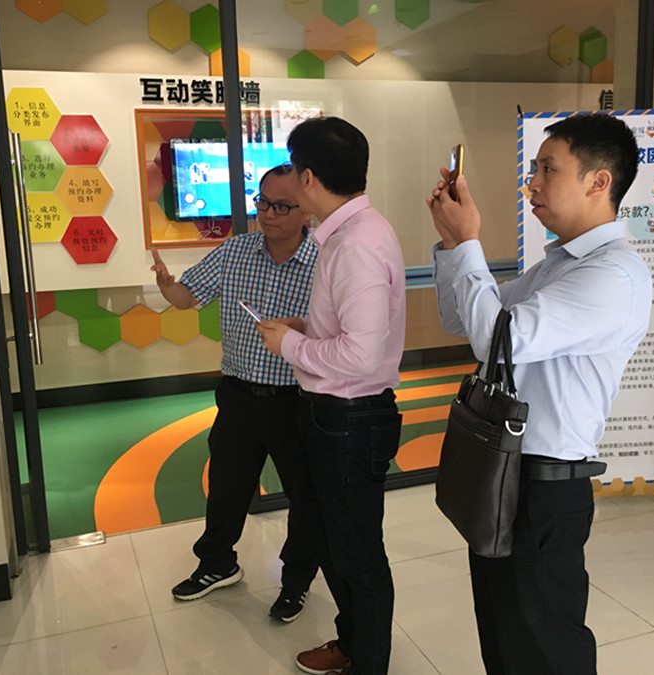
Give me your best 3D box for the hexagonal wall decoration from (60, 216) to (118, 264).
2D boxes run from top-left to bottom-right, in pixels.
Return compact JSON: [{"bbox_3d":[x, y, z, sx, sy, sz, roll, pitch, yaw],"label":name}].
[{"bbox_3d":[-1.688,-0.689,5.370,0.394,0.341,0.025,-5,11,-19],"label":"hexagonal wall decoration"}]

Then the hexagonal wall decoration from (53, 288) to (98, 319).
[{"bbox_3d":[-1.885,-0.305,5.673,0.305,0.352,0.025,-5,11,-19],"label":"hexagonal wall decoration"}]

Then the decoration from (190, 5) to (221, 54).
[{"bbox_3d":[-0.919,-2.423,5.916,0.320,0.370,0.025,-6,10,-19],"label":"decoration"}]

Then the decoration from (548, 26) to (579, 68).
[{"bbox_3d":[2.128,-2.612,6.779,0.305,0.352,0.025,-5,11,-19],"label":"decoration"}]

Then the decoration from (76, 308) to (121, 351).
[{"bbox_3d":[-1.734,-0.060,5.769,0.305,0.352,0.025,-5,11,-19],"label":"decoration"}]

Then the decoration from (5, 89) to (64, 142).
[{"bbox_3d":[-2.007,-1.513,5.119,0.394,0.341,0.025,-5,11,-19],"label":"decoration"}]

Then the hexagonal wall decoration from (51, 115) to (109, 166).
[{"bbox_3d":[-1.830,-1.459,5.586,0.425,0.367,0.025,-6,10,-19],"label":"hexagonal wall decoration"}]

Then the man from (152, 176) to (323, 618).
[{"bbox_3d":[-0.285,0.202,2.724,0.640,1.610,0.500,0,10,11],"label":"man"}]

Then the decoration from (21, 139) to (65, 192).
[{"bbox_3d":[-1.989,-1.171,5.181,0.394,0.341,0.025,-5,11,-19],"label":"decoration"}]

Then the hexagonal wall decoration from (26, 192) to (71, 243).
[{"bbox_3d":[-2.098,-0.885,5.574,0.425,0.367,0.025,-6,10,-19],"label":"hexagonal wall decoration"}]

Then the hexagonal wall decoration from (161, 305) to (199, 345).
[{"bbox_3d":[-1.196,-0.112,6.164,0.317,0.366,0.025,-6,10,-19],"label":"hexagonal wall decoration"}]

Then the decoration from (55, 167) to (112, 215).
[{"bbox_3d":[-1.812,-1.093,5.648,0.425,0.367,0.025,-6,10,-19],"label":"decoration"}]

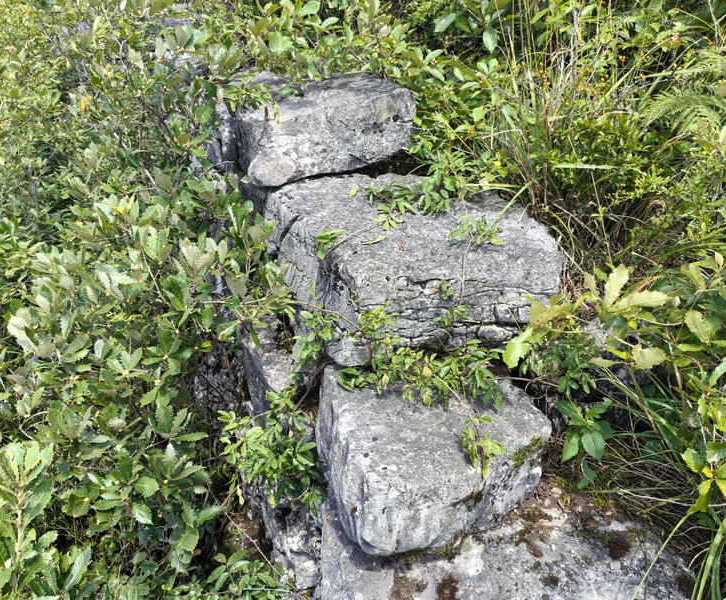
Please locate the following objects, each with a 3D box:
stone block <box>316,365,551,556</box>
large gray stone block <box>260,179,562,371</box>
[{"bbox_3d":[0.169,0.432,1.908,0.560,0.270,0.480,-9,39,-11],"label":"stone block"},{"bbox_3d":[0.203,-0.161,2.196,0.800,0.390,0.540,-9,39,-12],"label":"large gray stone block"}]

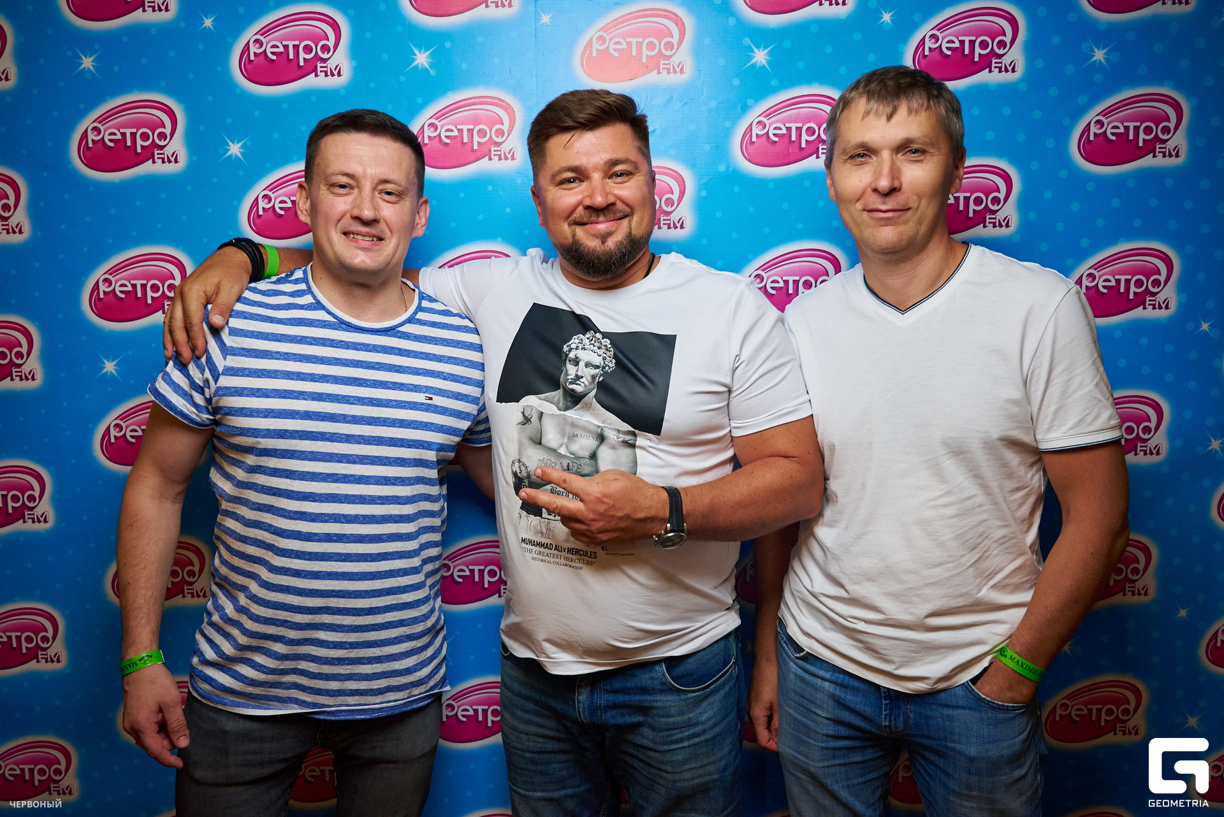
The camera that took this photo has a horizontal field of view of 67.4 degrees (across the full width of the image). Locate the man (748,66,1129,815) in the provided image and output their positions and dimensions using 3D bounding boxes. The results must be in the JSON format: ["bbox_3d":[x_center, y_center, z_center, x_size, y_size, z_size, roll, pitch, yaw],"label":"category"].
[{"bbox_3d":[0.455,0.435,1.320,0.540,1.790,0.330,2,7,19],"label":"man"}]

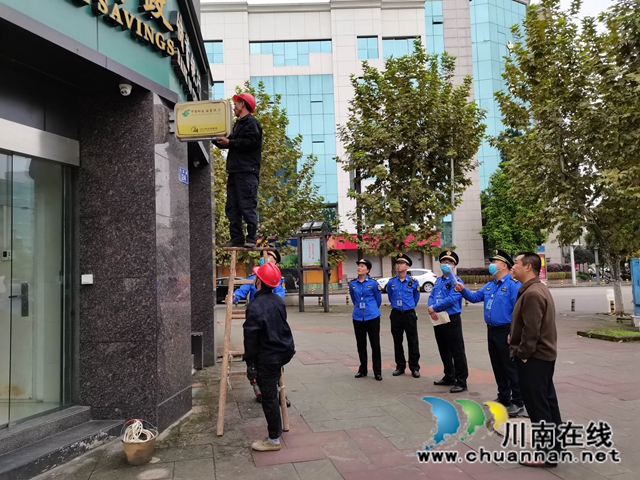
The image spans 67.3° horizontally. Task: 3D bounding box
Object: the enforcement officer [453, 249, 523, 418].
[{"bbox_3d":[1.866,0.964,5.181,0.660,1.741,0.560,0,-4,-30],"label":"enforcement officer"}]

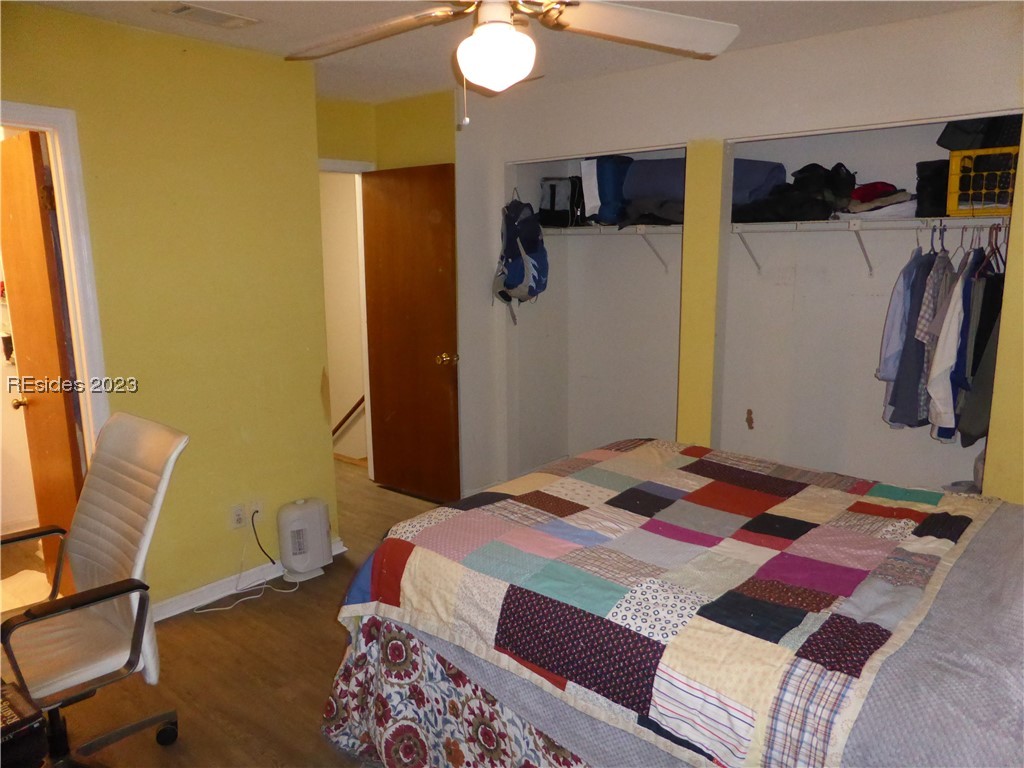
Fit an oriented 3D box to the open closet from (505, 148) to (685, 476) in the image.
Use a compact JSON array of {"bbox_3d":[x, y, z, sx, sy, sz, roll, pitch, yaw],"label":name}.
[{"bbox_3d":[0.637,-0.275,4.449,1.199,2.073,0.683,9,14,40],"label":"open closet"}]

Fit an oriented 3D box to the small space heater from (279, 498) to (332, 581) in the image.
[{"bbox_3d":[-1.019,0.758,3.640,0.166,0.369,0.211,10,15,43],"label":"small space heater"}]

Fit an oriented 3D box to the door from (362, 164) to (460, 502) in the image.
[{"bbox_3d":[-0.619,-0.302,4.649,0.713,2.031,0.040,6,13,32],"label":"door"}]

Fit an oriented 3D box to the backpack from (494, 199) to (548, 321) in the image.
[{"bbox_3d":[0.074,-0.769,4.479,0.281,0.663,0.216,-10,15,-42],"label":"backpack"}]

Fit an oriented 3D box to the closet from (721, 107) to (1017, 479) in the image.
[{"bbox_3d":[1.679,-0.113,3.551,1.177,2.073,0.683,9,14,40],"label":"closet"}]

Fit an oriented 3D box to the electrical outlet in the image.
[{"bbox_3d":[-1.276,0.619,3.457,0.009,0.115,0.071,9,14,40],"label":"electrical outlet"}]

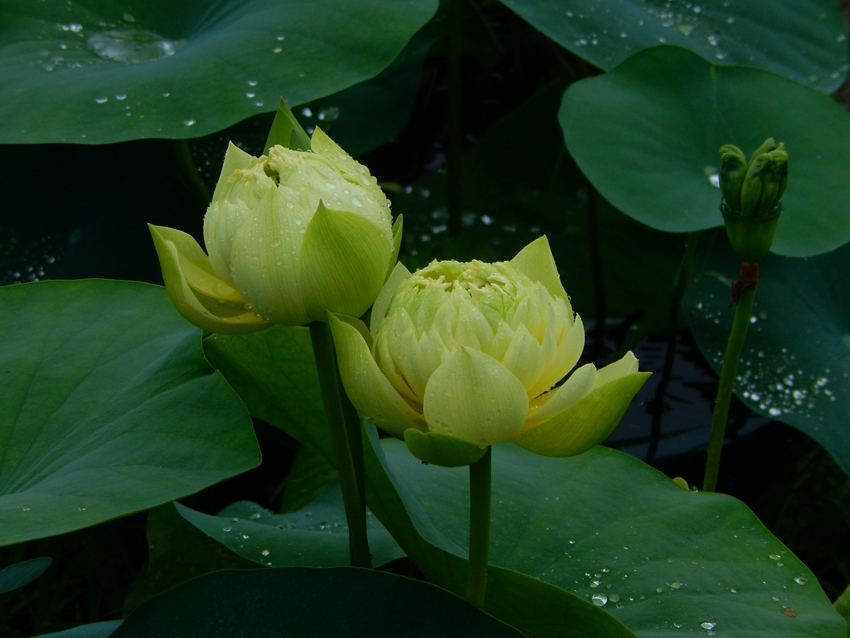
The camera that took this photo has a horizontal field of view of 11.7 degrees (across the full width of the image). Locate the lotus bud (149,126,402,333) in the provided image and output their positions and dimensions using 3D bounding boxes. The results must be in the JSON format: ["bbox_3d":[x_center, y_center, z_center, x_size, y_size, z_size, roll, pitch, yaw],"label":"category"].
[{"bbox_3d":[-0.079,-0.049,2.250,0.137,0.108,0.118,-9,20,0],"label":"lotus bud"}]

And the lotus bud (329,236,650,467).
[{"bbox_3d":[0.034,0.018,2.200,0.168,0.108,0.142,0,20,0],"label":"lotus bud"}]

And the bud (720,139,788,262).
[{"bbox_3d":[0.188,-0.069,2.380,0.039,0.070,0.038,6,20,0],"label":"bud"}]

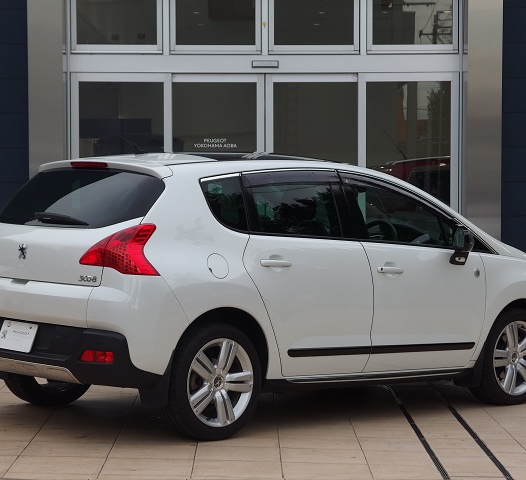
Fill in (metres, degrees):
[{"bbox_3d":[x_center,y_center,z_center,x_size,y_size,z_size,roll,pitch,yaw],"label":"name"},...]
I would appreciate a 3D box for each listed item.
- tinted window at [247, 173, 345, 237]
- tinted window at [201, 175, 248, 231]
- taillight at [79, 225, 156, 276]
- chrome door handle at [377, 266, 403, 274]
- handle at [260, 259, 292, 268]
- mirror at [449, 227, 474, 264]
[{"bbox_3d":[0.181,-0.214,9.102,0.830,0.443,0.080,0,-18,-43],"label":"tinted window"},{"bbox_3d":[-0.201,-0.209,8.767,0.312,0.356,0.080,0,-18,-38],"label":"tinted window"},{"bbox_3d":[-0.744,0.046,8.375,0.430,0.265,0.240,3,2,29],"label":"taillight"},{"bbox_3d":[0.759,0.183,9.444,0.215,0.042,0.047,0,2,-43],"label":"chrome door handle"},{"bbox_3d":[0.070,0.131,8.804,0.225,0.042,0.047,0,2,-43],"label":"handle"},{"bbox_3d":[1.248,0.031,9.806,0.135,0.235,0.190,1,2,-28],"label":"mirror"}]

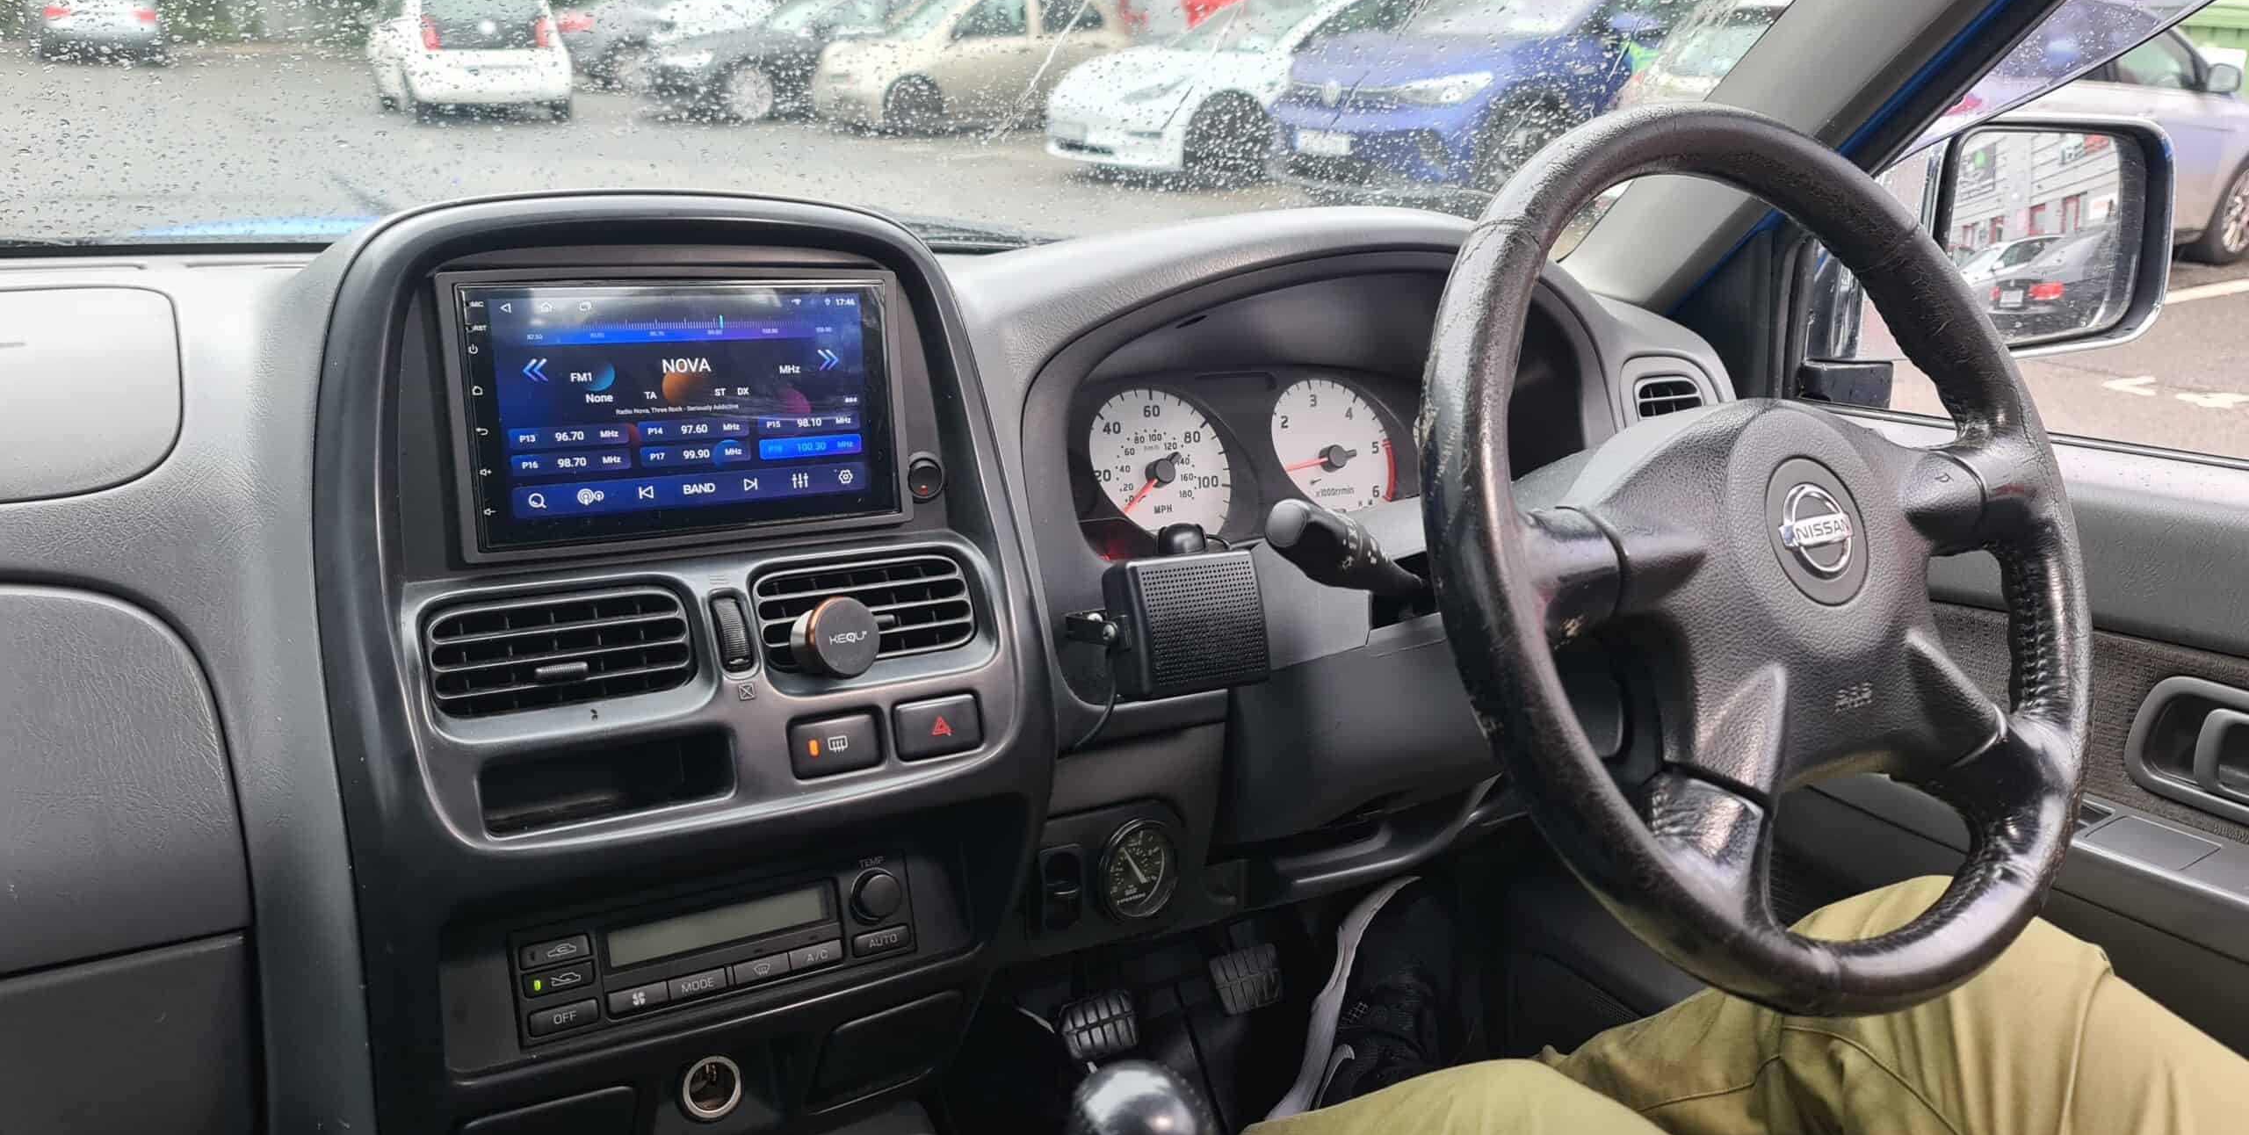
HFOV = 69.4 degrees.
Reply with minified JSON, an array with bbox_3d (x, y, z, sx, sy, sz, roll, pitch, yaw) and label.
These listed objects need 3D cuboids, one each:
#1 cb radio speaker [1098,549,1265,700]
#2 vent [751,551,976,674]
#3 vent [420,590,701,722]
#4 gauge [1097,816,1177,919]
[{"bbox_3d":[0.030,0.029,0.843,0.071,0.068,0.041,-6,-4,-24],"label":"cb radio speaker"},{"bbox_3d":[-0.119,0.020,0.721,0.103,0.046,0.030,-7,1,-32],"label":"vent"},{"bbox_3d":[-0.228,0.033,0.652,0.103,0.046,0.030,-7,1,-32],"label":"vent"},{"bbox_3d":[0.001,0.160,0.873,0.057,0.057,0.030,-9,13,-37],"label":"gauge"}]

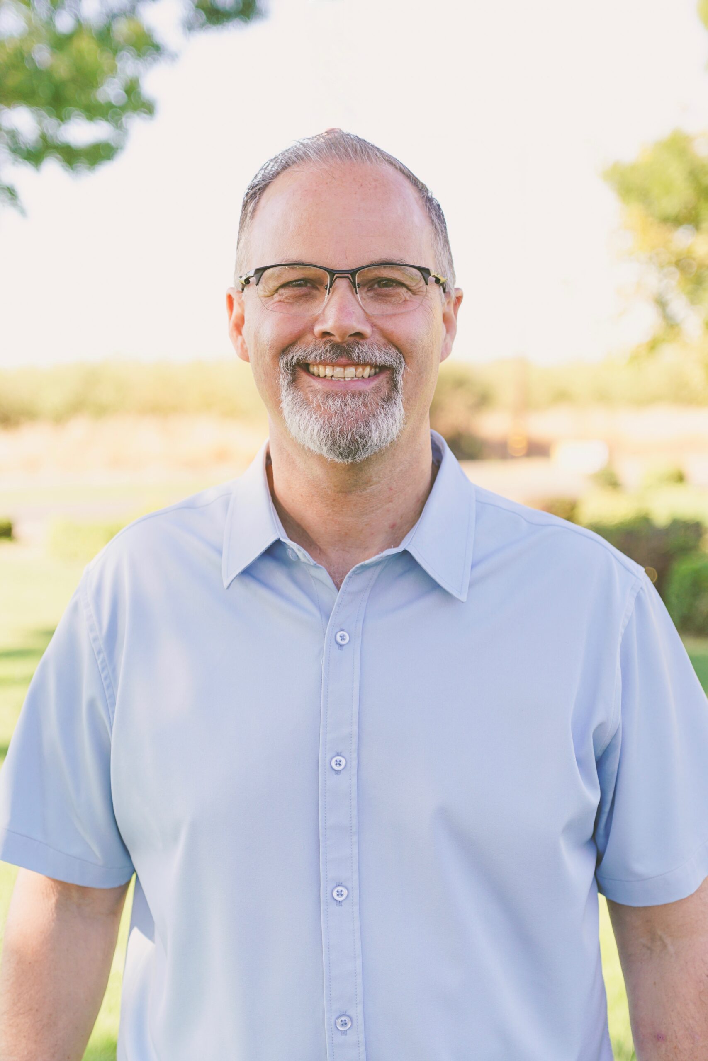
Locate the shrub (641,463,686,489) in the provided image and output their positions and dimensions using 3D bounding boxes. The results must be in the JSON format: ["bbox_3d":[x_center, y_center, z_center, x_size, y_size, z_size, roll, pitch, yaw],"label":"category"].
[{"bbox_3d":[4.543,-0.780,26.000,0.700,0.430,0.620,0,4,0],"label":"shrub"}]

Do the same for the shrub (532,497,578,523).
[{"bbox_3d":[2.215,-0.187,19.500,0.550,0.360,0.500,0,4,0],"label":"shrub"}]

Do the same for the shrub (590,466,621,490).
[{"bbox_3d":[3.702,-0.762,26.000,0.480,0.420,0.480,0,4,0],"label":"shrub"}]

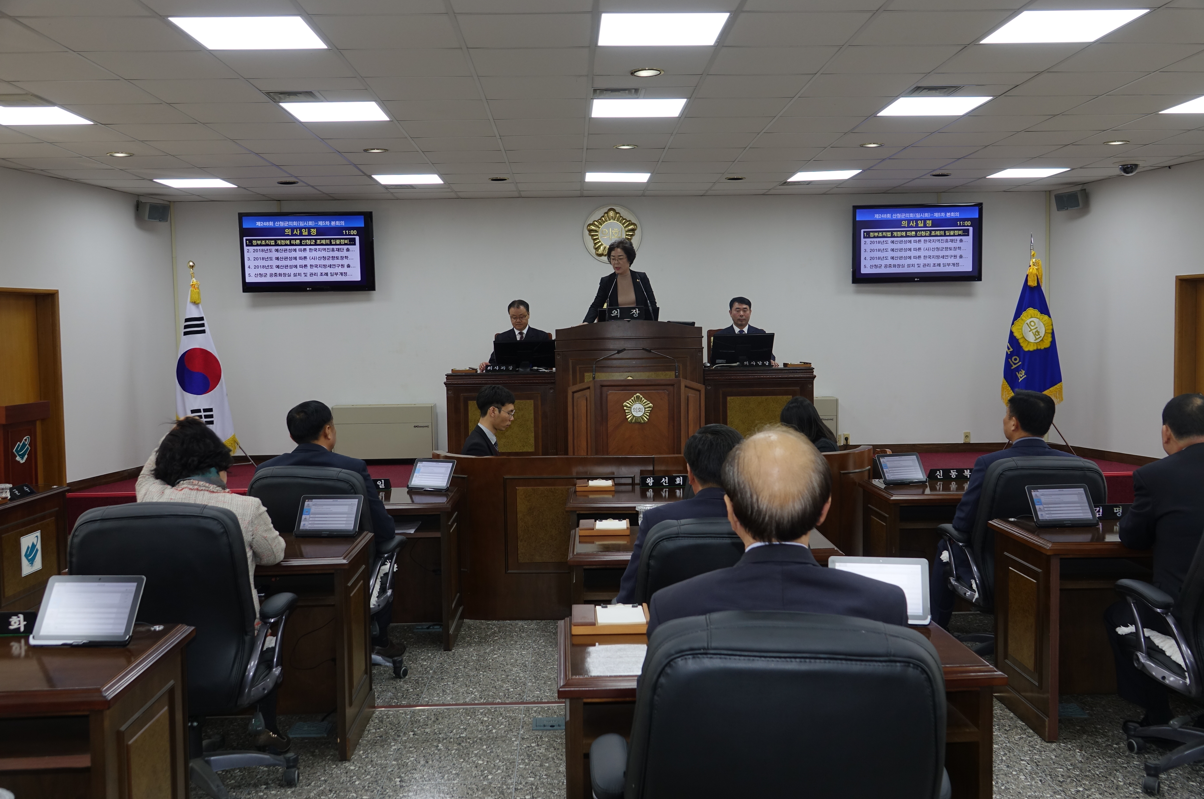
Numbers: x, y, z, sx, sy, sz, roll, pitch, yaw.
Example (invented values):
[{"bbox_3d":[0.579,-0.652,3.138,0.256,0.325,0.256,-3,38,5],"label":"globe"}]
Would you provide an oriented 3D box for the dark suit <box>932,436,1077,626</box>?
[{"bbox_3d":[1.895,0.615,5.023,0.580,0.920,0.660,-1,4,-10],"label":"dark suit"}]

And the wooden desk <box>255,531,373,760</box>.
[{"bbox_3d":[-1.434,0.938,4.177,1.020,0.710,0.610,-1,4,-2],"label":"wooden desk"}]

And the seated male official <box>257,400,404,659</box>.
[{"bbox_3d":[-1.316,0.655,5.216,0.570,1.336,0.760,0,4,7],"label":"seated male official"}]

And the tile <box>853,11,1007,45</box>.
[{"bbox_3d":[1.476,-1.690,4.852,0.600,0.020,0.585,-1,4,-2],"label":"tile"}]

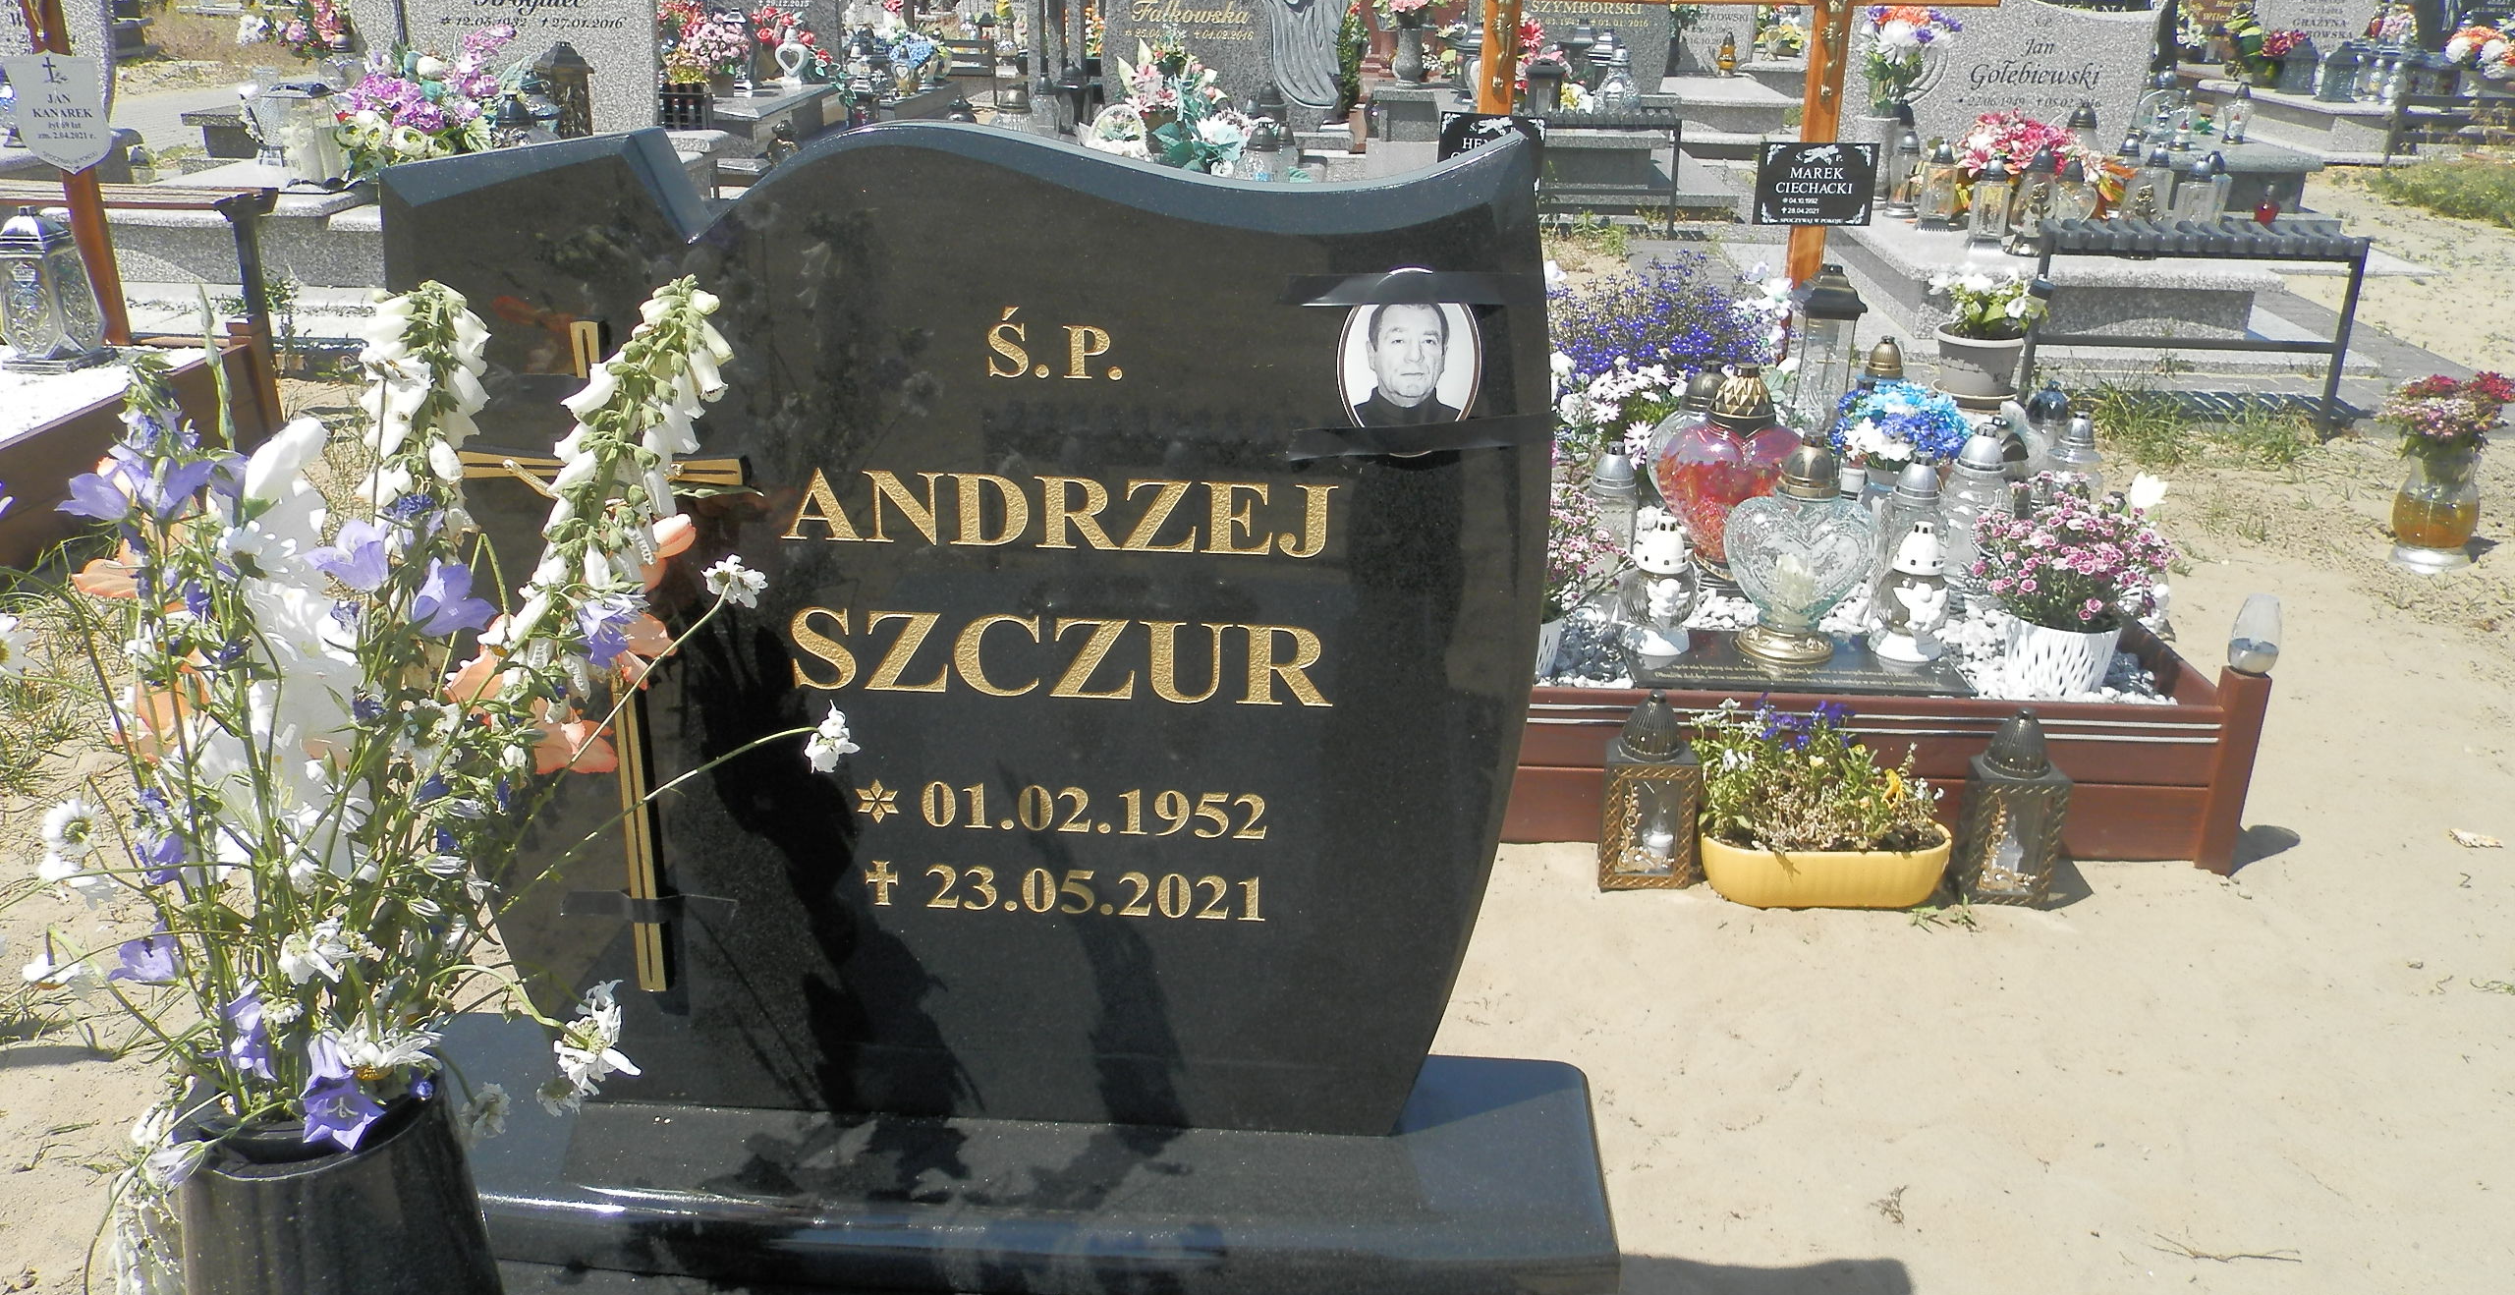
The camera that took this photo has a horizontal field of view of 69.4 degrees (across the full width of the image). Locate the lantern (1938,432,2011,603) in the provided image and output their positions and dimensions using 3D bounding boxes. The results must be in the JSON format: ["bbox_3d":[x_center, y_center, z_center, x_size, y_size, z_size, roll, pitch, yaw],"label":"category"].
[{"bbox_3d":[1.229,-0.239,3.106,0.123,0.280,0.123,2,23,3],"label":"lantern"}]

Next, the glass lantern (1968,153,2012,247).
[{"bbox_3d":[2.189,-1.333,5.384,0.123,0.245,0.123,2,22,2],"label":"glass lantern"}]

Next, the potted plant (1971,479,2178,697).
[{"bbox_3d":[1.324,-0.110,2.938,0.337,0.323,0.320,2,23,4],"label":"potted plant"}]

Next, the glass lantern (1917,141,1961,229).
[{"bbox_3d":[2.146,-1.457,5.716,0.130,0.262,0.130,2,23,4],"label":"glass lantern"}]

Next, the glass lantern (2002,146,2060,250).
[{"bbox_3d":[2.279,-1.323,5.347,0.165,0.301,0.130,2,23,4],"label":"glass lantern"}]

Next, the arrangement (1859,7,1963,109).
[{"bbox_3d":[2.155,-1.949,5.992,0.337,0.327,0.320,2,23,4],"label":"arrangement"}]

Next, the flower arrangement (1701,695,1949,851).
[{"bbox_3d":[0.773,0.158,2.494,0.333,0.198,0.159,2,23,3],"label":"flower arrangement"}]

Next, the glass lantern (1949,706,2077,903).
[{"bbox_3d":[0.985,0.194,2.359,0.110,0.270,0.110,6,22,13],"label":"glass lantern"}]

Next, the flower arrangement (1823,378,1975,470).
[{"bbox_3d":[1.147,-0.398,3.243,0.251,0.169,0.241,2,23,3],"label":"flower arrangement"}]

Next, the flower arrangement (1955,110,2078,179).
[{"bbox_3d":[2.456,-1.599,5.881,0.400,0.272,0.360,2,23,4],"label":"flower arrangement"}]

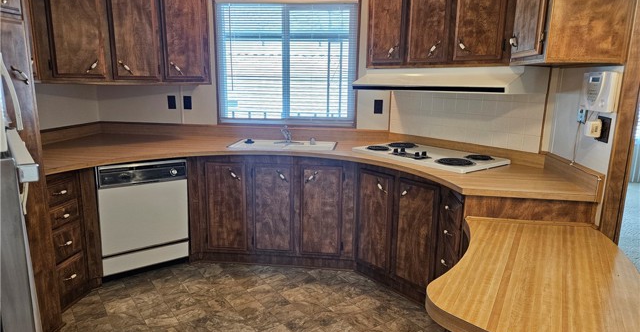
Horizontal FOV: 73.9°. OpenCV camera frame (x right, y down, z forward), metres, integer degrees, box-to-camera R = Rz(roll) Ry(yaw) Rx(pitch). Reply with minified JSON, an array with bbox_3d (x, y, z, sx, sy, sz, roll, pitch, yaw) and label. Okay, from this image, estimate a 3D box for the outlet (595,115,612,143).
[{"bbox_3d":[1.411,-0.182,2.131,0.018,0.118,0.112,2,11,6],"label":"outlet"}]

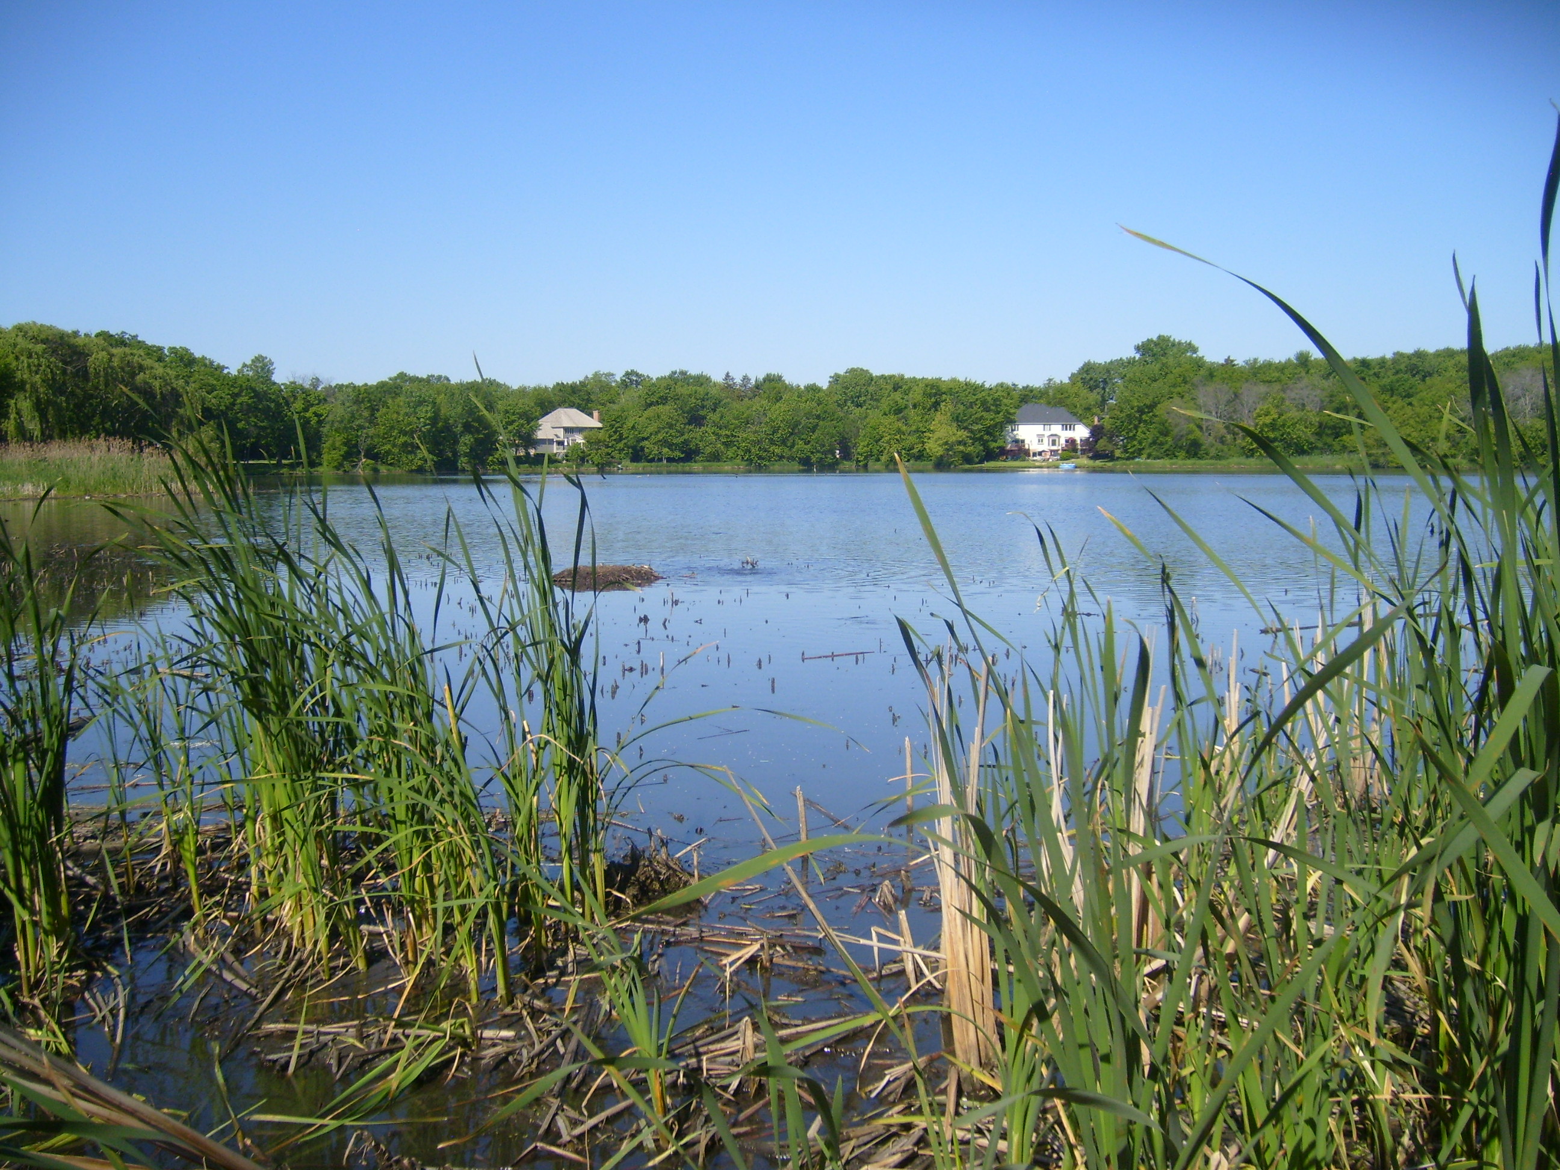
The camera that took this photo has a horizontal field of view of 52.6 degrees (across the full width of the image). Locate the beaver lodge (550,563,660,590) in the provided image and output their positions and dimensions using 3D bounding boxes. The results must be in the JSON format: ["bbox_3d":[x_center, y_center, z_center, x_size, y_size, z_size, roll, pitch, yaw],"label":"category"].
[{"bbox_3d":[-2.537,-0.170,23.200,1.620,0.260,1.300,0,4,0],"label":"beaver lodge"}]

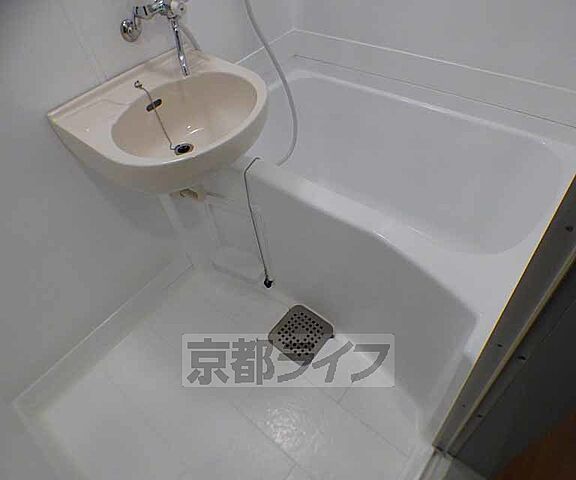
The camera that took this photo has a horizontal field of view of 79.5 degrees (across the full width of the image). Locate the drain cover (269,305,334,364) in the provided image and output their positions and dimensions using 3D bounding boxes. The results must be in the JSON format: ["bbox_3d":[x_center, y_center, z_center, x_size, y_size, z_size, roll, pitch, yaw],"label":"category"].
[{"bbox_3d":[0.045,0.316,1.167,0.163,0.013,0.160,30,60,31],"label":"drain cover"}]

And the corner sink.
[{"bbox_3d":[-0.263,-0.292,0.903,0.485,0.190,0.455,30,60,30],"label":"corner sink"}]

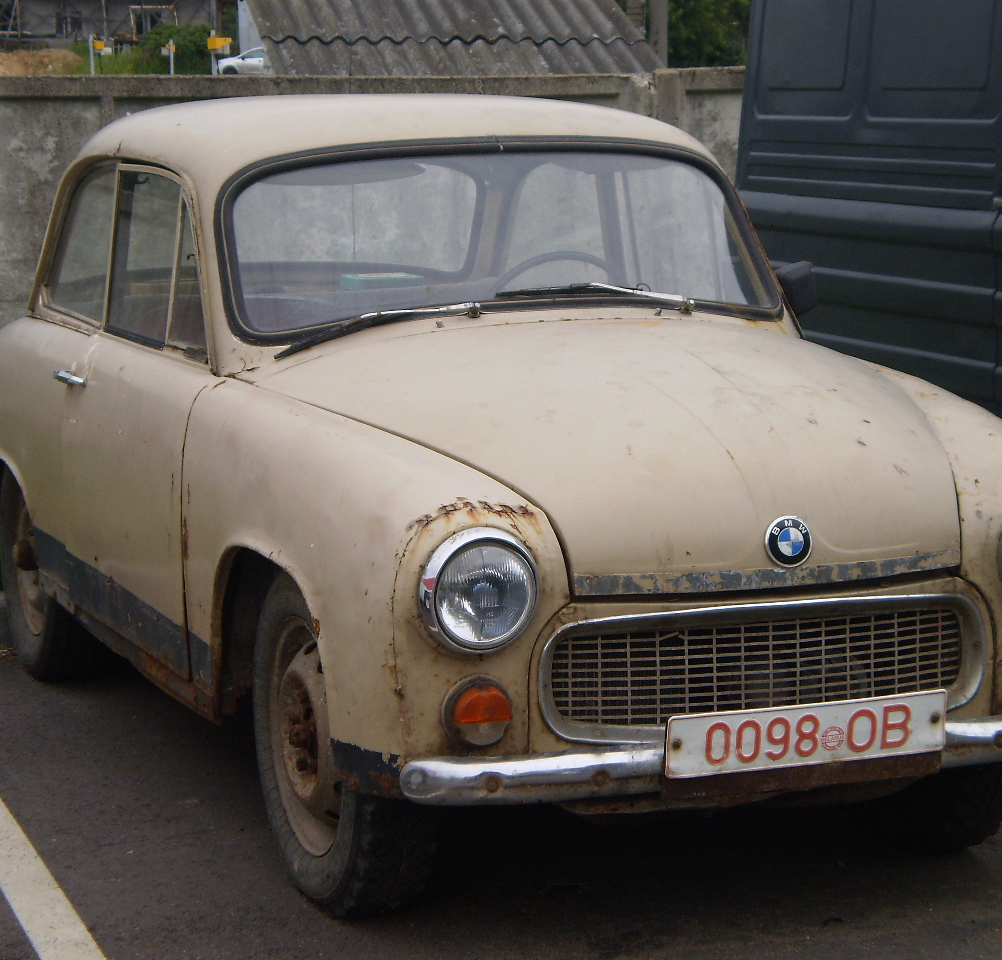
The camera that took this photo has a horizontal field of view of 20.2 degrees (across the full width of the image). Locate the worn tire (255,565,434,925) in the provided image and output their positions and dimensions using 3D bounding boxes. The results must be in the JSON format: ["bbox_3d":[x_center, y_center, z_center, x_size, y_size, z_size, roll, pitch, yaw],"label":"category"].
[{"bbox_3d":[-0.280,0.463,5.042,0.155,0.640,0.640,-3,8,-23],"label":"worn tire"}]

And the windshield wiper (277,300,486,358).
[{"bbox_3d":[-0.248,-0.300,5.531,0.425,0.046,0.045,-15,-14,-11],"label":"windshield wiper"}]

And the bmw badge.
[{"bbox_3d":[0.477,0.101,4.676,0.083,0.083,0.011,-3,-4,-21],"label":"bmw badge"}]

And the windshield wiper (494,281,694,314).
[{"bbox_3d":[0.186,-0.366,5.639,0.453,0.060,0.050,1,-19,-25],"label":"windshield wiper"}]

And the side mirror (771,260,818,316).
[{"bbox_3d":[0.638,-0.425,6.239,0.130,0.118,0.065,-6,9,-36],"label":"side mirror"}]

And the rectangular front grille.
[{"bbox_3d":[0.447,0.315,4.800,0.785,0.160,0.050,-3,8,-21],"label":"rectangular front grille"}]

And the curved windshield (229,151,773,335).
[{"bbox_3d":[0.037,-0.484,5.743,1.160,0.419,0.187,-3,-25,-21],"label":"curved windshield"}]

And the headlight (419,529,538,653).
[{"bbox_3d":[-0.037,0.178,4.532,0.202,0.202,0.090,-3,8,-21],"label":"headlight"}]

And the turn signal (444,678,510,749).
[{"bbox_3d":[-0.035,0.378,4.564,0.108,0.108,0.060,-3,8,-21],"label":"turn signal"}]

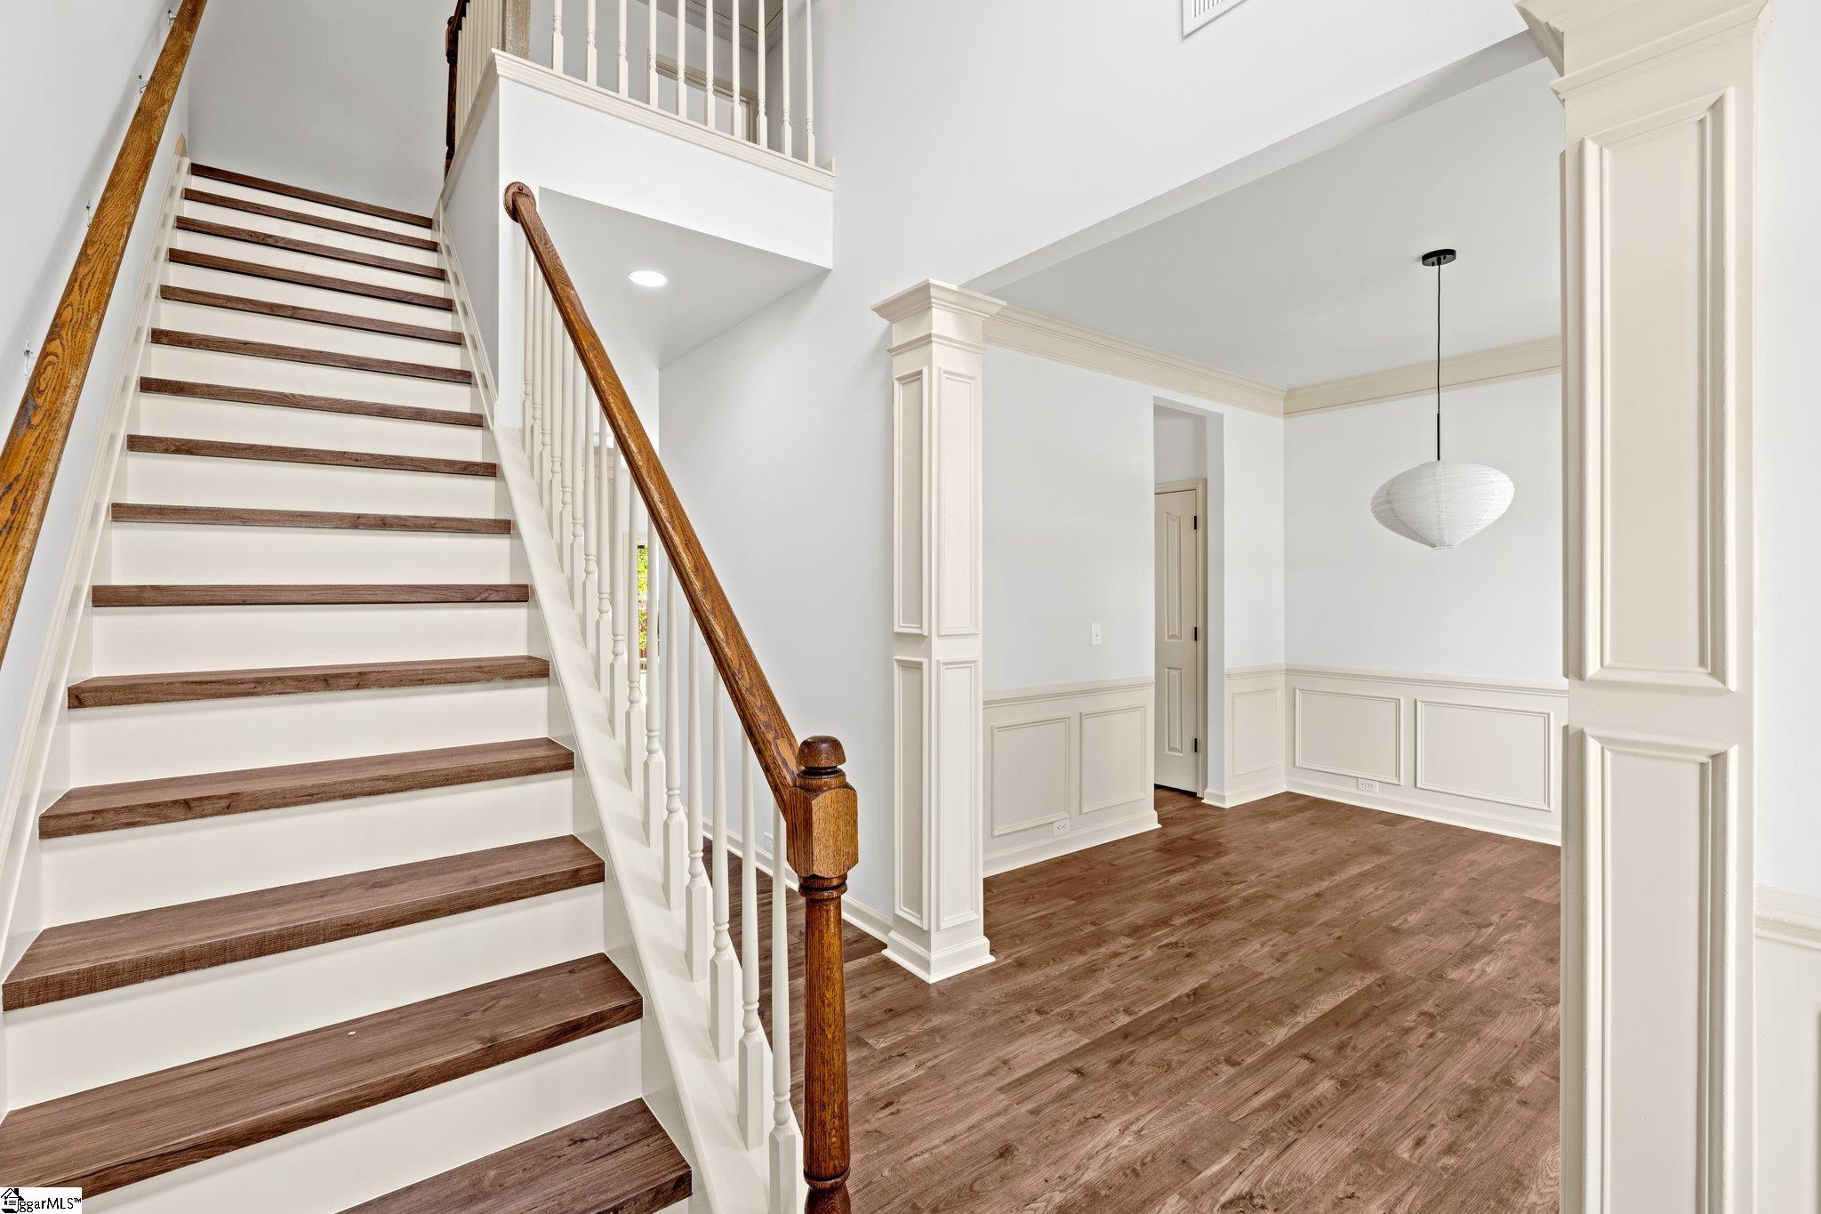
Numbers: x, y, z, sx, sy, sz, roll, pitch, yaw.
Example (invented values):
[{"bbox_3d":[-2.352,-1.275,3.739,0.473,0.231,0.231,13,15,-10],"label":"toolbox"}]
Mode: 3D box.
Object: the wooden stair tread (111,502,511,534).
[{"bbox_3d":[-1.628,-0.235,2.289,0.872,0.043,0.250,-1,1,-36],"label":"wooden stair tread"}]

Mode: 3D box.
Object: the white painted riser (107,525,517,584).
[{"bbox_3d":[-1.566,-0.135,2.208,0.872,0.157,0.020,-1,1,-36],"label":"white painted riser"}]

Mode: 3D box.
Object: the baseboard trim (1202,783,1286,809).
[{"bbox_3d":[2.222,1.214,5.350,0.710,0.090,0.180,-1,2,-37],"label":"baseboard trim"}]

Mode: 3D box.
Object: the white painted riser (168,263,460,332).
[{"bbox_3d":[-2.259,-1.141,3.117,0.872,0.157,0.020,-1,1,-36],"label":"white painted riser"}]

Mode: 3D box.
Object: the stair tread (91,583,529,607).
[{"bbox_3d":[-1.454,-0.032,2.056,0.848,0.042,0.245,-1,1,-37],"label":"stair tread"}]

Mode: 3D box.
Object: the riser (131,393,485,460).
[{"bbox_3d":[-1.802,-0.524,2.513,0.848,0.153,0.020,-1,1,-37],"label":"riser"}]

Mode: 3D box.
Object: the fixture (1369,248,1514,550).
[{"bbox_3d":[2.166,-0.835,3.303,0.500,1.199,0.500,-1,2,-37],"label":"fixture"}]

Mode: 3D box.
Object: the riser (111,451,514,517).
[{"bbox_3d":[-1.704,-0.336,2.389,0.872,0.157,0.020,-1,1,-36],"label":"riser"}]

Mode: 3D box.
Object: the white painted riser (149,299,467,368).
[{"bbox_3d":[-2.121,-0.940,2.935,0.872,0.157,0.020,-1,1,-36],"label":"white painted riser"}]

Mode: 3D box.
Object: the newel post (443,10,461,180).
[{"bbox_3d":[-2.243,-2.368,3.954,0.080,0.984,0.080,-1,1,-36],"label":"newel post"}]

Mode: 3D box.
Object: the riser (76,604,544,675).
[{"bbox_3d":[-1.396,0.066,1.980,0.848,0.153,0.020,-1,1,-37],"label":"riser"}]

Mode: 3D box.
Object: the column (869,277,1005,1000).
[{"bbox_3d":[0.111,0.095,3.029,0.355,2.437,0.355,-1,1,-37],"label":"column"}]

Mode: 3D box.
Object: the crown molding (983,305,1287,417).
[{"bbox_3d":[1.348,-1.360,4.590,3.090,0.165,0.090,-1,1,-37],"label":"crown molding"}]

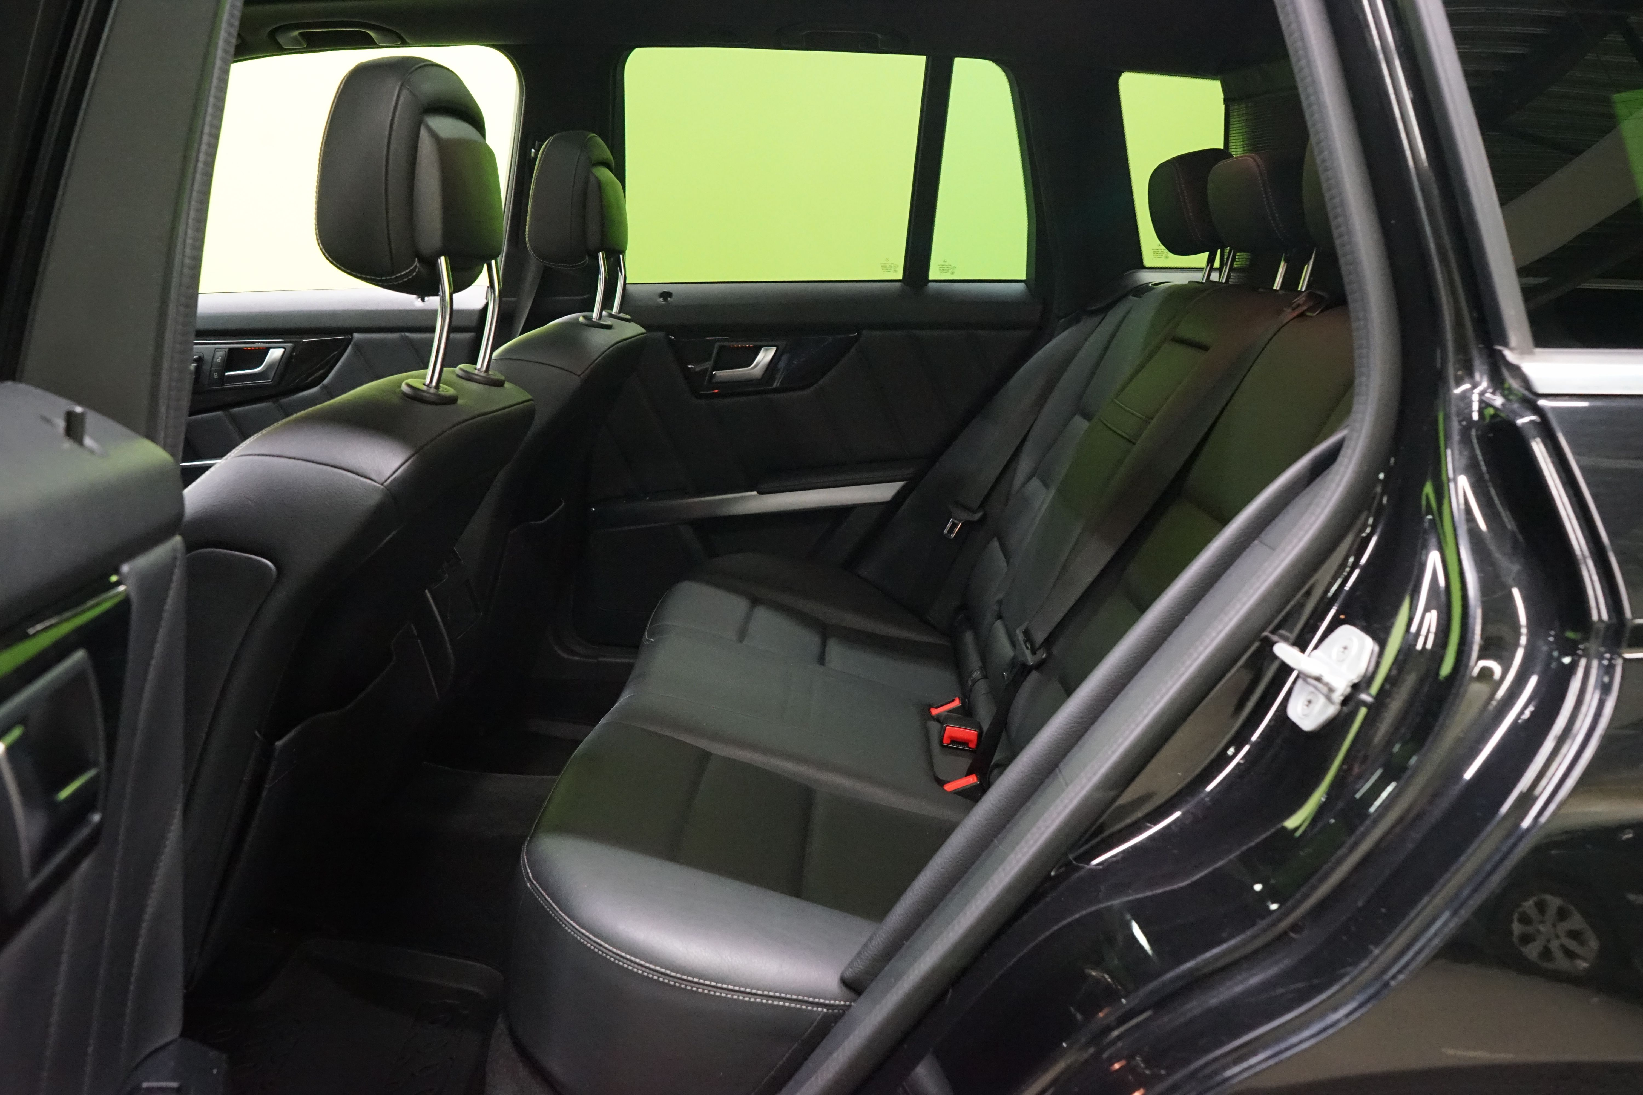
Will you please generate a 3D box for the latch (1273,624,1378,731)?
[{"bbox_3d":[0.329,0.085,0.833,0.040,0.065,0.038,31,7,-31],"label":"latch"}]

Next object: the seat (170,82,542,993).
[{"bbox_3d":[-0.714,0.019,1.280,0.810,0.970,0.540,0,13,2],"label":"seat"}]

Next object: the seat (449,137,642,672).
[{"bbox_3d":[-0.692,-0.168,1.998,0.810,0.970,0.540,0,13,2],"label":"seat"}]

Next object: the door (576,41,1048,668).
[{"bbox_3d":[0.000,-0.346,2.355,0.940,1.100,0.220,0,13,2],"label":"door"}]

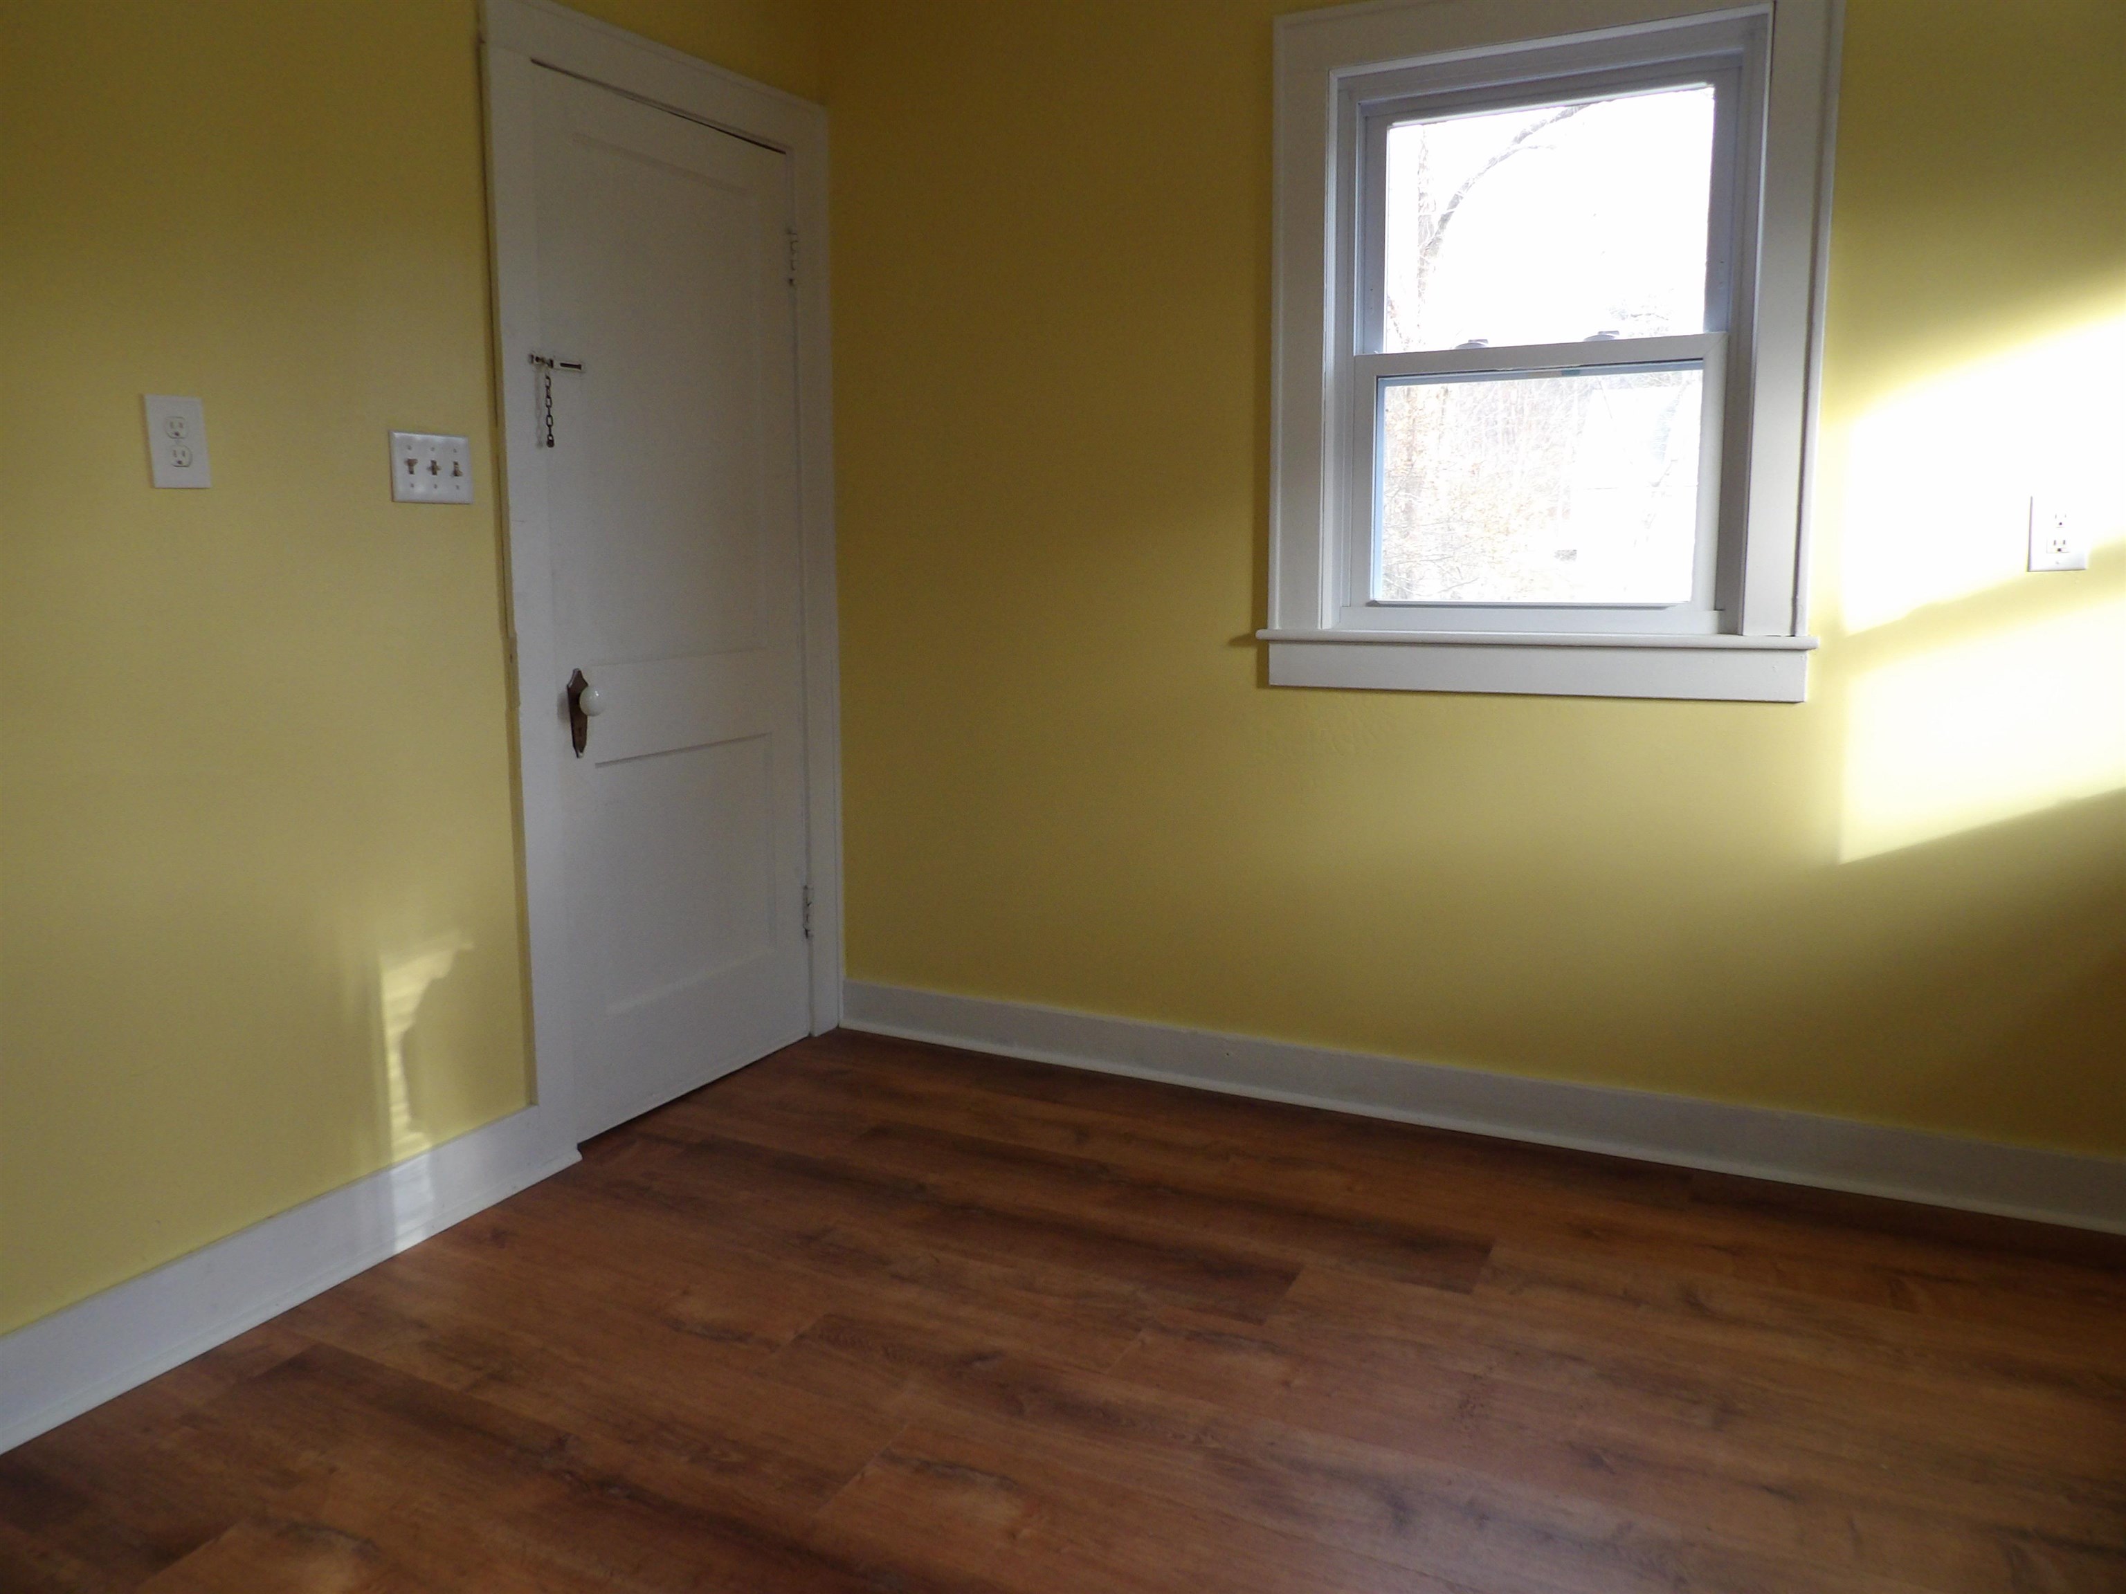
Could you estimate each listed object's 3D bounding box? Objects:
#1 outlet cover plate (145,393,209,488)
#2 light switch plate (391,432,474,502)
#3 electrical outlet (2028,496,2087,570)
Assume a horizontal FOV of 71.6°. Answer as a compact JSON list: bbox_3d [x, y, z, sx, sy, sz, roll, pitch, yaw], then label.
[{"bbox_3d":[-1.241,-0.499,2.067,0.008,0.124,0.080,4,10,26],"label":"outlet cover plate"},{"bbox_3d":[-1.051,-0.548,2.454,0.015,0.114,0.162,4,10,26],"label":"light switch plate"},{"bbox_3d":[1.576,-0.417,2.333,0.073,0.117,0.008,4,10,26],"label":"electrical outlet"}]

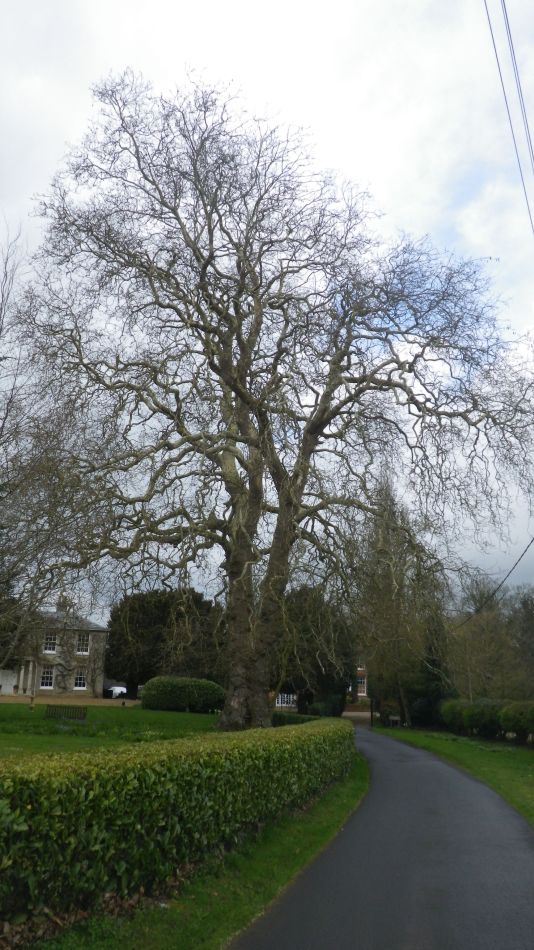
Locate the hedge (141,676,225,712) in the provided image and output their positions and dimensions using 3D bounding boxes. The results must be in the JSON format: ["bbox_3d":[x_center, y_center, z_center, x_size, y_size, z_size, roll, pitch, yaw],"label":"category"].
[{"bbox_3d":[-4.973,13.043,42.000,4.900,2.000,3.400,1,-17,0],"label":"hedge"}]

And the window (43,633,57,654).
[{"bbox_3d":[-20.048,15.531,65.000,1.120,1.950,0.200,3,-17,-8],"label":"window"}]

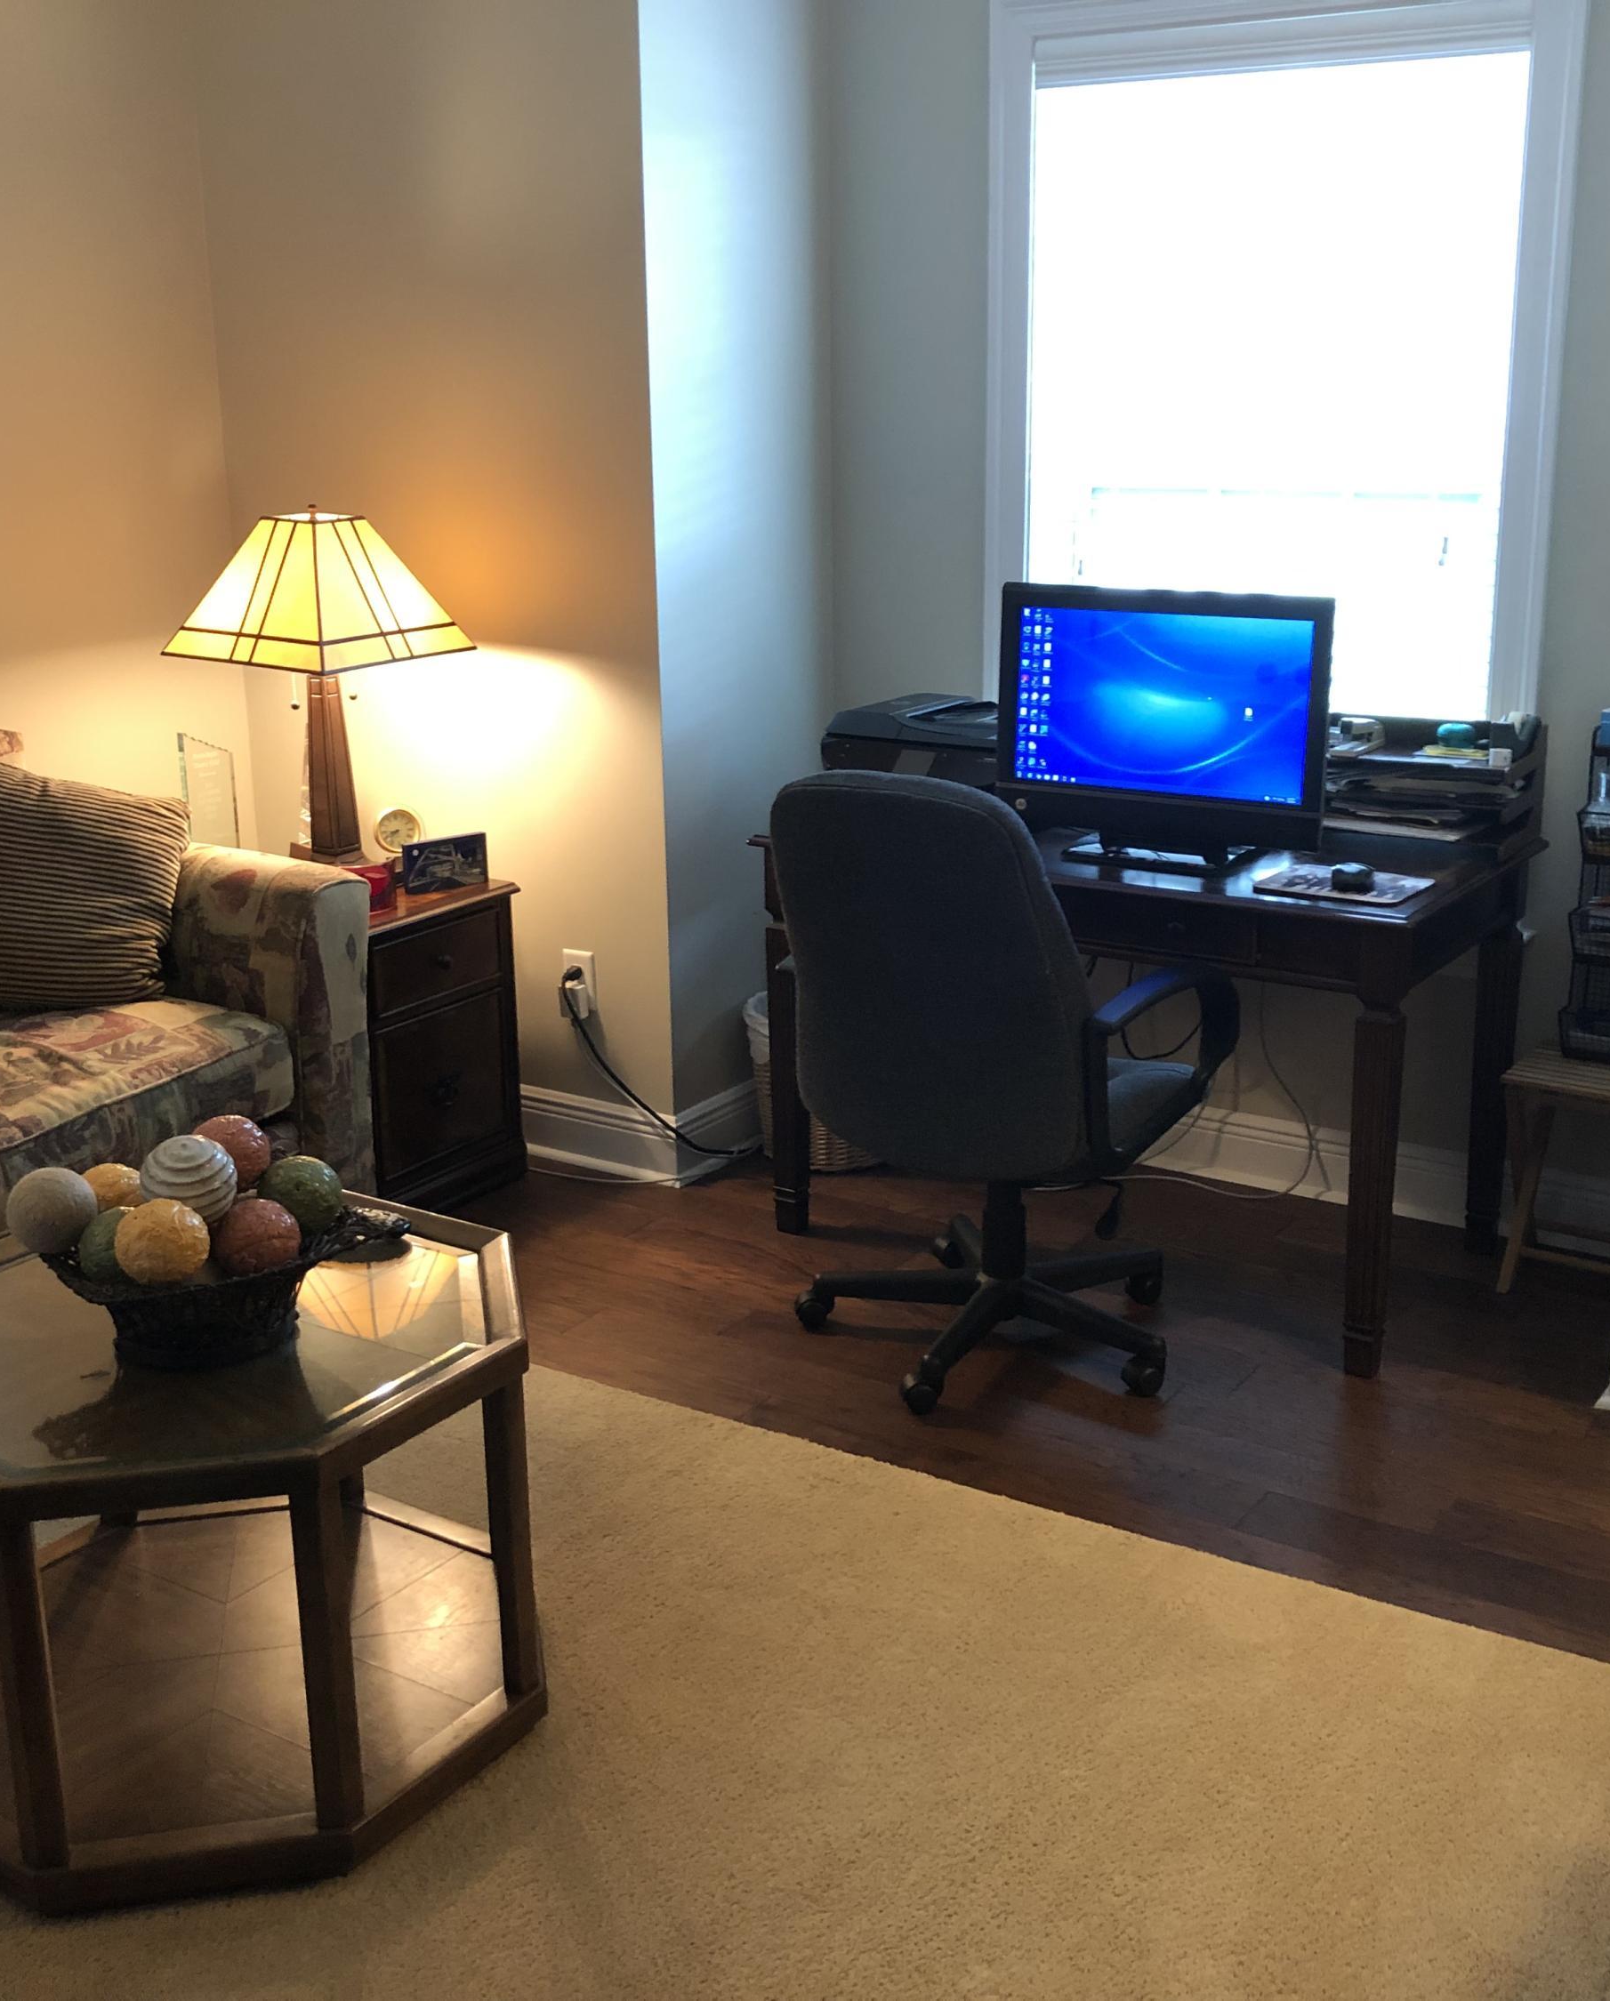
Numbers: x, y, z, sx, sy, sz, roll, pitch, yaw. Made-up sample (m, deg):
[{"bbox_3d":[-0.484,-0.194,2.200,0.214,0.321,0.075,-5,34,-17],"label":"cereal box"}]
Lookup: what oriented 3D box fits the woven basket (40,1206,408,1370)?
[{"bbox_3d":[-0.657,0.310,2.428,0.414,0.131,0.253,-4,16,-10],"label":"woven basket"}]

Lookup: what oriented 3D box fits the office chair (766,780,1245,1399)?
[{"bbox_3d":[0.302,0.092,3.469,0.630,1.000,0.660,9,19,32],"label":"office chair"}]

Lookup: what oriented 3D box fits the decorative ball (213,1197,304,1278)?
[{"bbox_3d":[-0.620,0.269,2.444,0.101,0.101,0.101,-1,16,0],"label":"decorative ball"}]

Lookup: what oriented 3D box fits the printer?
[{"bbox_3d":[0.319,-0.468,4.107,0.440,0.205,0.400,9,19,32],"label":"printer"}]

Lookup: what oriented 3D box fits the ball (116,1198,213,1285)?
[{"bbox_3d":[-0.712,0.267,2.397,0.103,0.103,0.103,-1,16,0],"label":"ball"}]

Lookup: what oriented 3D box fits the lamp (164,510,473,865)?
[{"bbox_3d":[-0.924,-0.590,4.186,0.400,0.710,0.400,9,19,32],"label":"lamp"}]

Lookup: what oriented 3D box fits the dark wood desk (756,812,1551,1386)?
[{"bbox_3d":[0.566,0.088,3.811,1.192,0.752,0.636,9,19,31],"label":"dark wood desk"}]

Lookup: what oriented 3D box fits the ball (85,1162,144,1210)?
[{"bbox_3d":[-0.815,0.240,2.540,0.098,0.098,0.098,-1,16,0],"label":"ball"}]

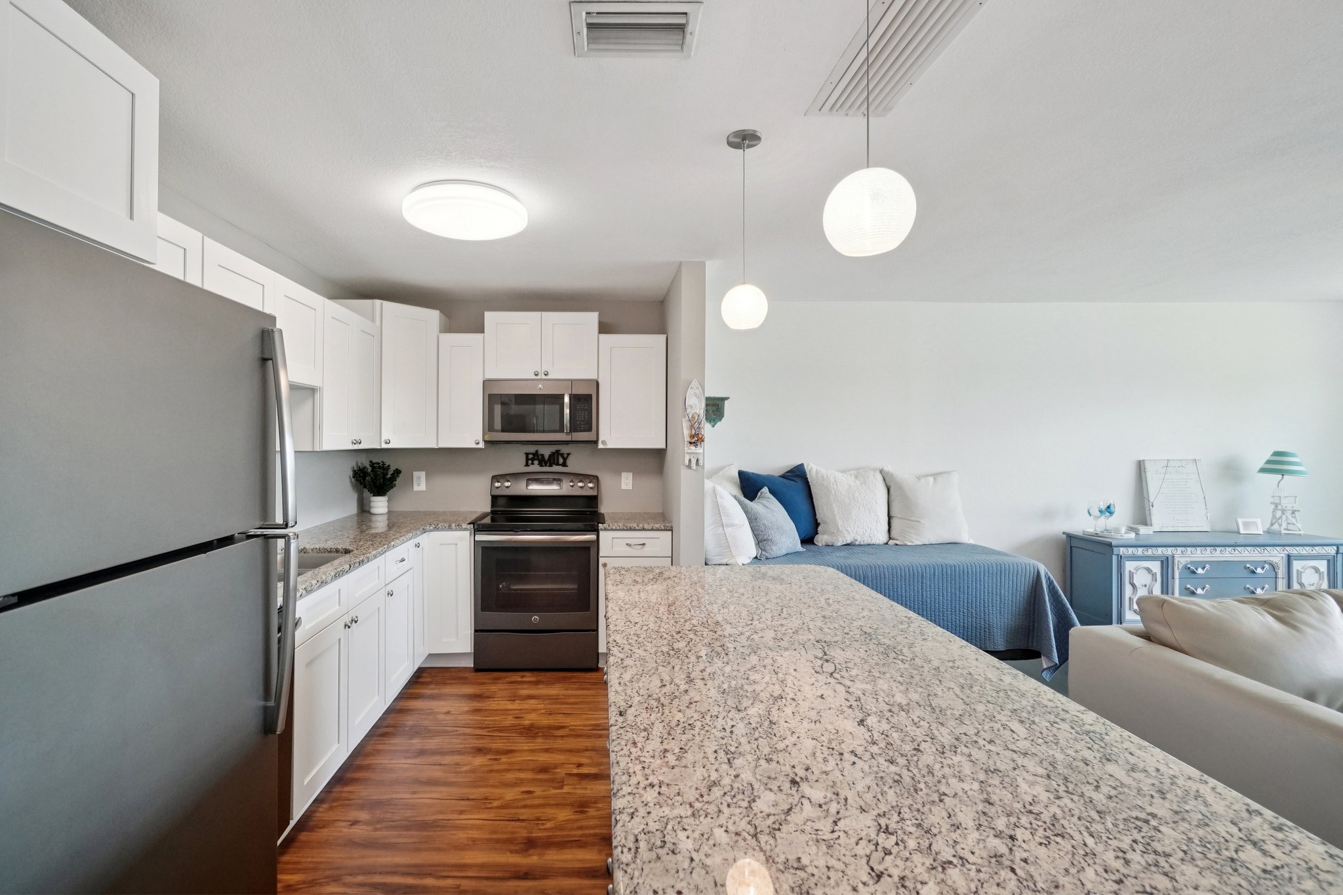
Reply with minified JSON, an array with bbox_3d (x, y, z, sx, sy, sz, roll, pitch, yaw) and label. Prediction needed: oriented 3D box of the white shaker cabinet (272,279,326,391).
[{"bbox_3d":[-1.877,-0.527,2.567,0.325,0.455,0.410,0,1,-6],"label":"white shaker cabinet"}]

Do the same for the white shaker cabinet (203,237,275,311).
[{"bbox_3d":[-1.849,-0.528,2.184,0.330,0.457,0.420,0,0,-6],"label":"white shaker cabinet"}]

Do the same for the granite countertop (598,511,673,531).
[{"bbox_3d":[-0.240,0.494,3.760,0.452,0.040,0.645,0,0,-2],"label":"granite countertop"}]

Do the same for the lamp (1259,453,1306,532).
[{"bbox_3d":[4.340,0.318,3.960,0.245,0.586,0.245,0,0,0],"label":"lamp"}]

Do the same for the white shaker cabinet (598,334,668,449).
[{"bbox_3d":[-0.268,-0.374,3.910,0.453,0.762,0.325,0,0,-2],"label":"white shaker cabinet"}]

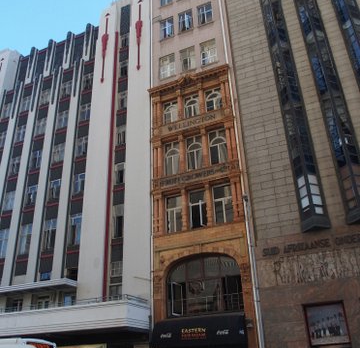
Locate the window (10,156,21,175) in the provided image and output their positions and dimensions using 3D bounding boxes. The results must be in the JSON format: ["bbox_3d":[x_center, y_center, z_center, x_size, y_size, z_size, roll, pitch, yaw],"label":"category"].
[{"bbox_3d":[-14.850,-0.593,35.172,1.417,2.014,0.200,-13,-28,21],"label":"window"}]

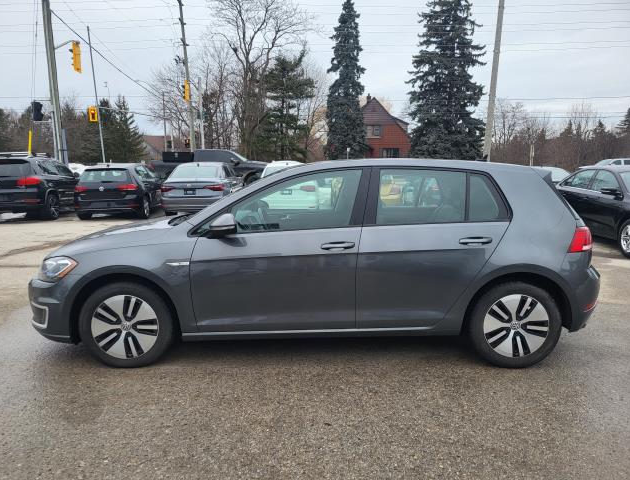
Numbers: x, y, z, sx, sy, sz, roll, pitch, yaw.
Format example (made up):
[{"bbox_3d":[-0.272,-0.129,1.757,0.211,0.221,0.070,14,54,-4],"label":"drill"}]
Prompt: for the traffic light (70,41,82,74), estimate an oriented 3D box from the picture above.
[{"bbox_3d":[-8.669,-6.606,17.400,0.330,1.120,0.520,0,9,0],"label":"traffic light"}]

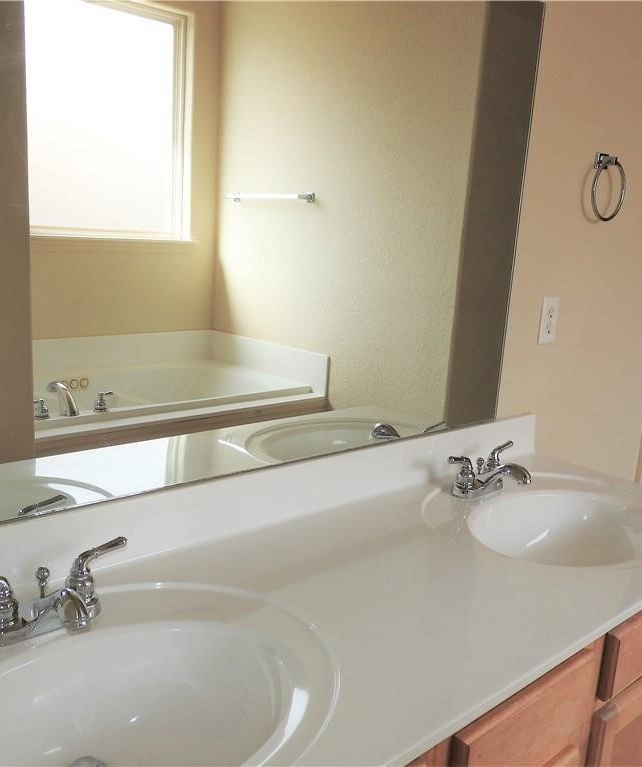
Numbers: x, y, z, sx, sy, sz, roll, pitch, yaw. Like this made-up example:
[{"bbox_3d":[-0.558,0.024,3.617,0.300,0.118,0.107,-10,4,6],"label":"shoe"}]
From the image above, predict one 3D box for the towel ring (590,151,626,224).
[{"bbox_3d":[0.702,-0.483,1.749,0.158,0.162,0.056,-7,16,-41],"label":"towel ring"}]

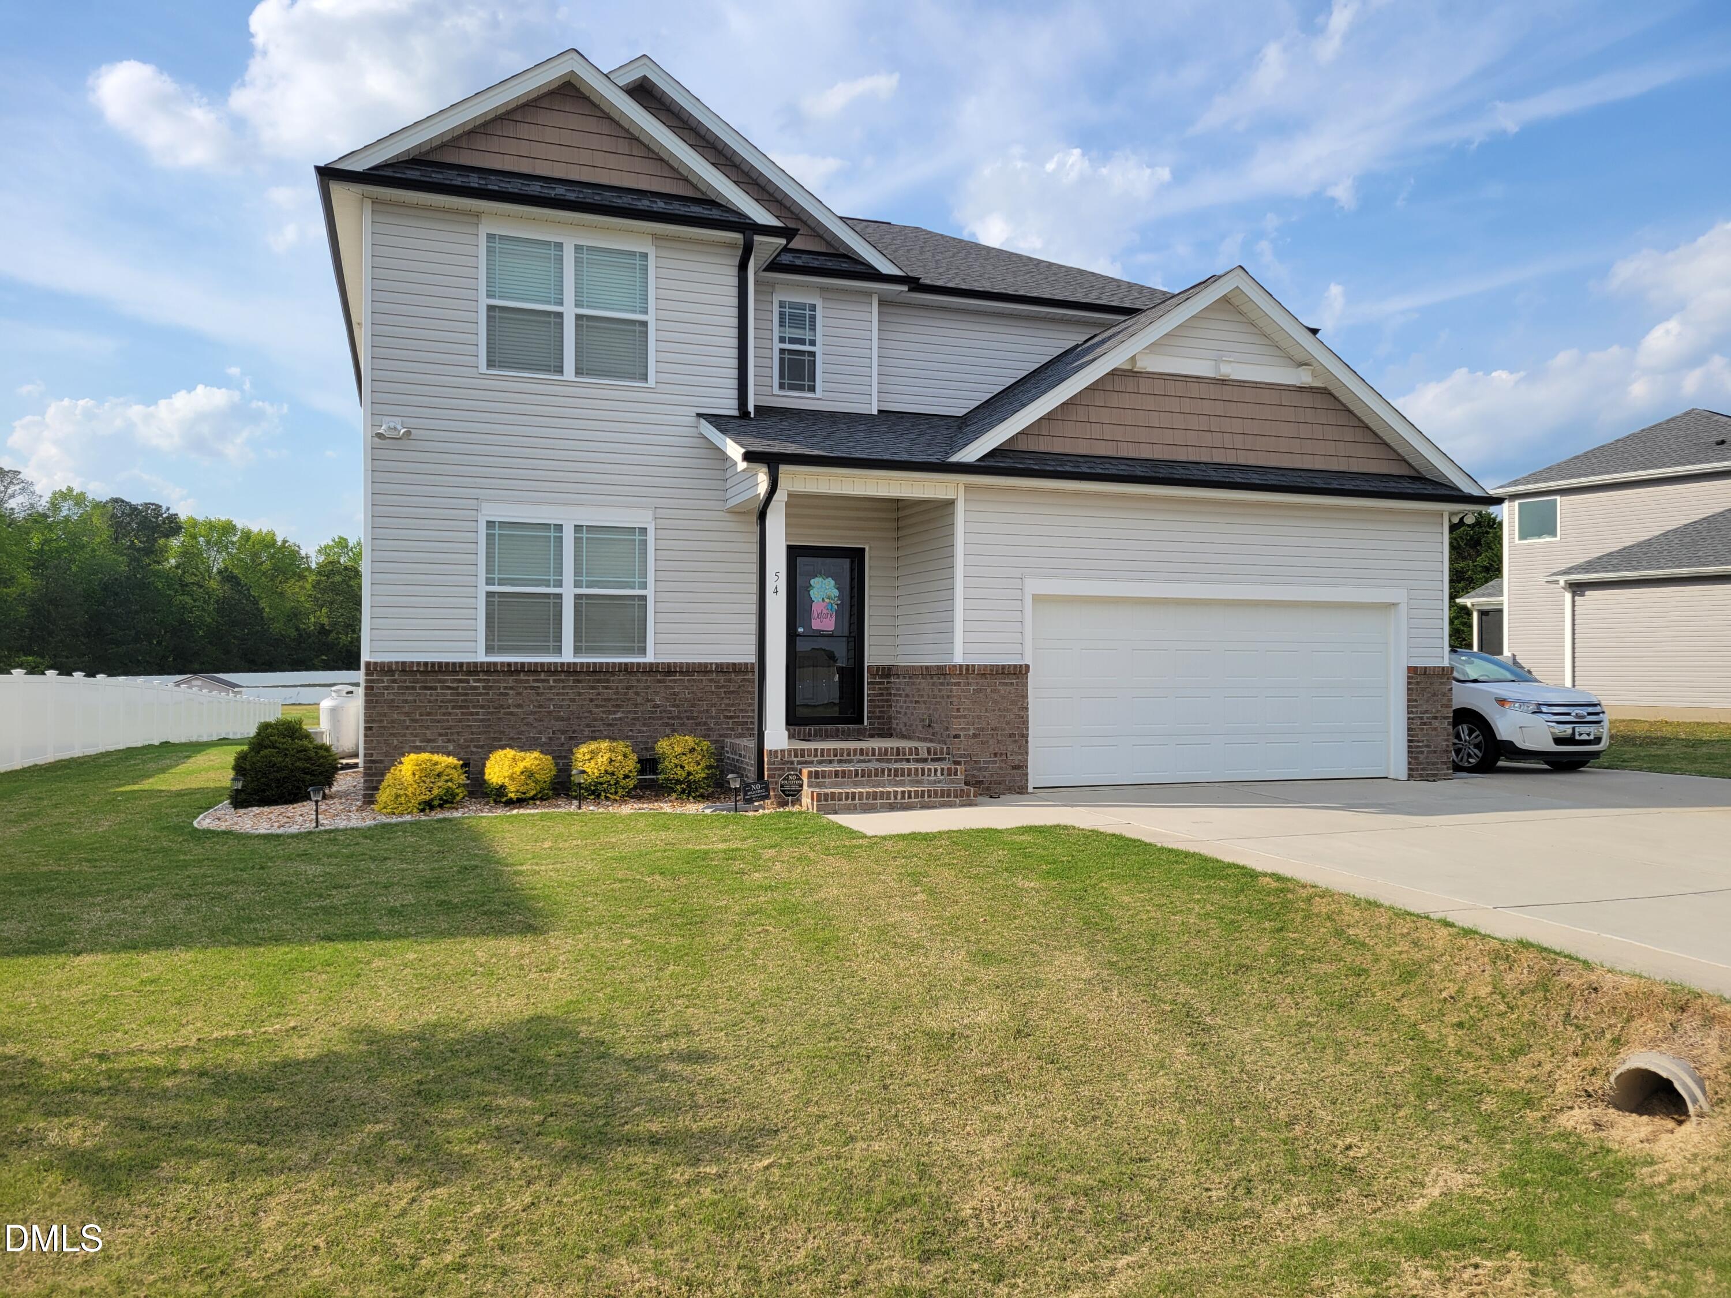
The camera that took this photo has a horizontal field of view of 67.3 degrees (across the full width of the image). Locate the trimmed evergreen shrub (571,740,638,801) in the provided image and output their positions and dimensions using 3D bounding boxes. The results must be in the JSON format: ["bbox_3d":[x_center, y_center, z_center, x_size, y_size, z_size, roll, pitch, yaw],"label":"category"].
[{"bbox_3d":[-2.689,1.247,13.397,0.656,0.635,0.623,0,-1,-19],"label":"trimmed evergreen shrub"}]

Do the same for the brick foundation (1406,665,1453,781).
[{"bbox_3d":[6.689,0.908,15.844,0.690,1.370,0.550,0,-1,-19],"label":"brick foundation"}]

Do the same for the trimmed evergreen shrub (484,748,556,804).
[{"bbox_3d":[-3.486,1.276,13.119,0.698,0.567,0.663,0,-1,-19],"label":"trimmed evergreen shrub"}]

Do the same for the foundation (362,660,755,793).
[{"bbox_3d":[-3.181,0.859,13.887,4.060,1.440,0.220,1,-1,-19],"label":"foundation"}]

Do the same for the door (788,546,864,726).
[{"bbox_3d":[-0.446,-0.147,14.933,0.950,2.055,0.080,1,-1,-19],"label":"door"}]

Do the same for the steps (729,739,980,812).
[{"bbox_3d":[-0.203,1.297,13.658,1.980,0.580,2.540,0,-1,-19],"label":"steps"}]

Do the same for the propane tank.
[{"bbox_3d":[-8.965,1.269,22.300,0.750,1.290,0.750,1,-1,-19],"label":"propane tank"}]

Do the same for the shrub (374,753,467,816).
[{"bbox_3d":[-4.302,1.308,12.570,0.837,0.608,0.795,0,-1,-19],"label":"shrub"}]

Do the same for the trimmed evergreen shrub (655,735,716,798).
[{"bbox_3d":[-1.899,1.230,13.672,0.635,0.676,0.603,0,-1,-19],"label":"trimmed evergreen shrub"}]

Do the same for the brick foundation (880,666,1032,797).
[{"bbox_3d":[0.941,0.857,14.440,1.110,1.365,1.760,1,-1,-19],"label":"brick foundation"}]

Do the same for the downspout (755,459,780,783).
[{"bbox_3d":[-0.970,-0.241,12.761,0.155,3.160,0.420,1,-1,-19],"label":"downspout"}]

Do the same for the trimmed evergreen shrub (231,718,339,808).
[{"bbox_3d":[-6.031,1.180,13.500,1.100,0.940,1.100,1,-1,-19],"label":"trimmed evergreen shrub"}]

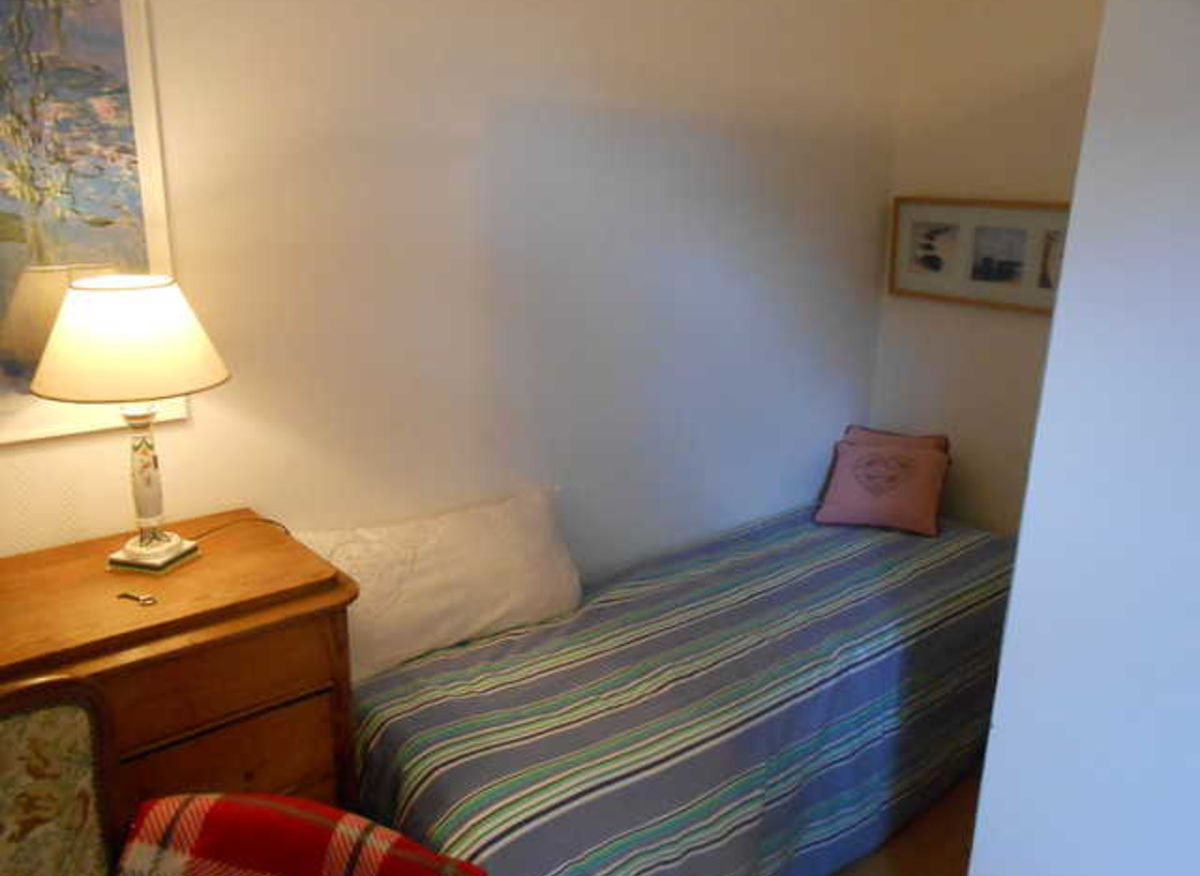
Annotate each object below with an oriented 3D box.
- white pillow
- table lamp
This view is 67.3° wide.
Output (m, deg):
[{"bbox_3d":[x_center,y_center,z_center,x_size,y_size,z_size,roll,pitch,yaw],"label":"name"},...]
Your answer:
[{"bbox_3d":[-0.345,0.325,2.041,0.697,0.323,0.131,-11,7,-39],"label":"white pillow"},{"bbox_3d":[-0.742,-0.023,1.451,0.283,0.470,0.283,4,16,11],"label":"table lamp"}]

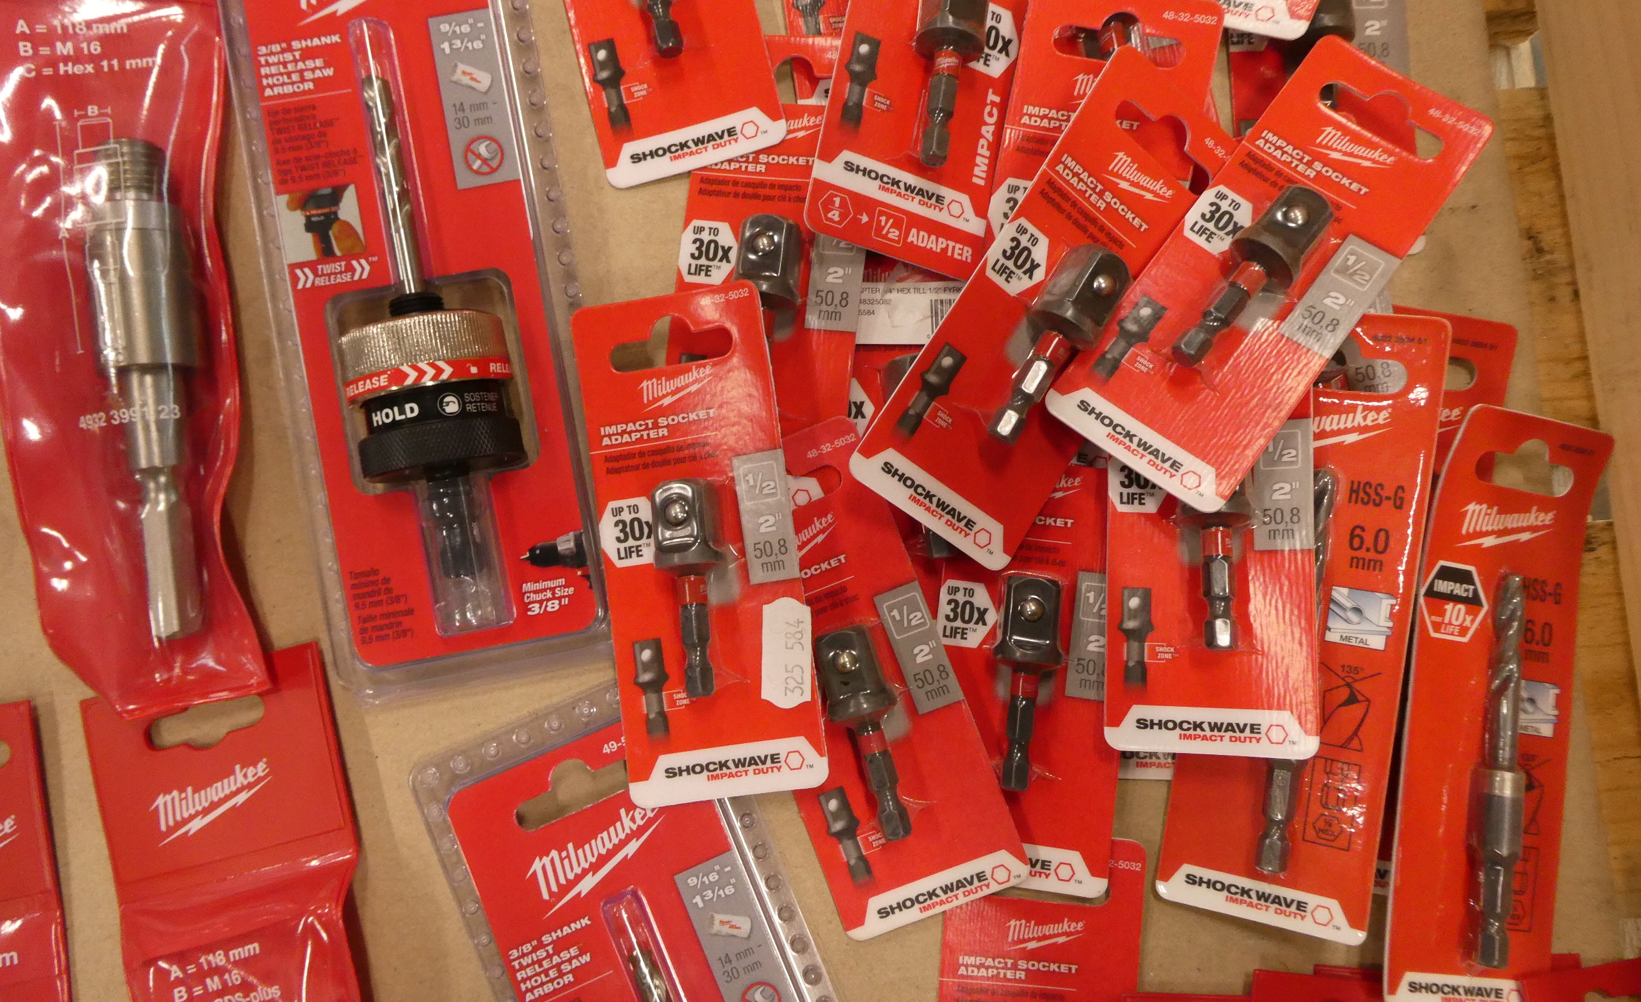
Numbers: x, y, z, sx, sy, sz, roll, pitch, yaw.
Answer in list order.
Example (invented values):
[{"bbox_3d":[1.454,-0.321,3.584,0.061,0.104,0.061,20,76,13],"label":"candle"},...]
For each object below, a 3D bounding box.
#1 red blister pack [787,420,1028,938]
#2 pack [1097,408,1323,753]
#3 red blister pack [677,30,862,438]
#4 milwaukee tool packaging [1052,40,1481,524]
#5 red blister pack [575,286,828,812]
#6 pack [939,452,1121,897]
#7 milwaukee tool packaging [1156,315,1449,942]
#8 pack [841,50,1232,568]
[{"bbox_3d":[0.008,0.043,0.295,0.047,0.018,0.123,-21,85,2],"label":"red blister pack"},{"bbox_3d":[0.089,-0.004,0.280,0.047,0.018,0.123,0,84,8],"label":"pack"},{"bbox_3d":[-0.014,-0.059,0.298,0.047,0.018,0.123,6,80,5],"label":"red blister pack"},{"bbox_3d":[0.106,-0.060,0.285,0.047,0.018,0.123,36,81,18],"label":"milwaukee tool packaging"},{"bbox_3d":[-0.031,0.007,0.288,0.047,0.018,0.123,-10,81,6],"label":"red blister pack"},{"bbox_3d":[0.051,0.032,0.297,0.047,0.018,0.123,6,84,4],"label":"pack"},{"bbox_3d":[0.113,0.027,0.287,0.047,0.013,0.146,8,89,16],"label":"milwaukee tool packaging"},{"bbox_3d":[0.059,-0.045,0.286,0.047,0.018,0.123,34,86,-13],"label":"pack"}]

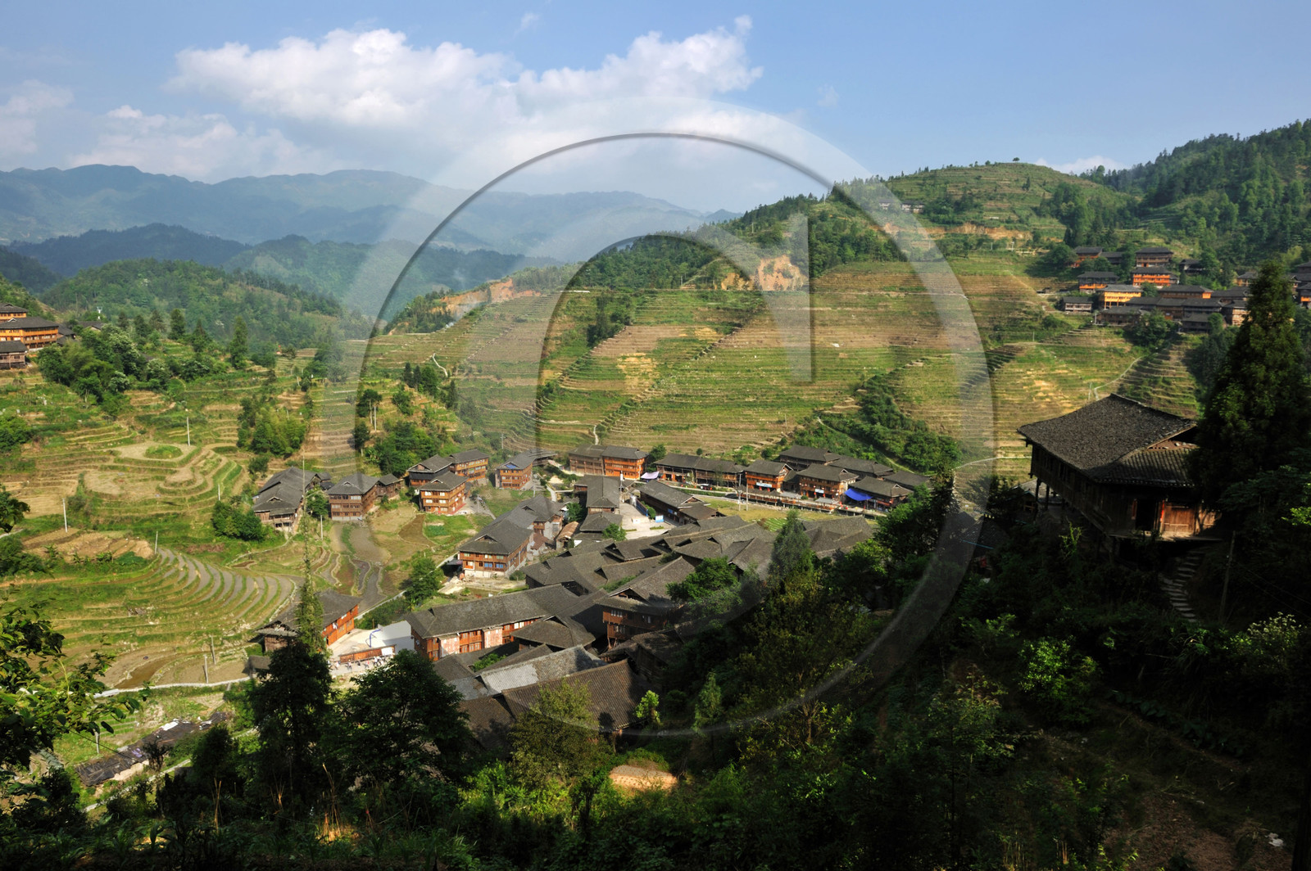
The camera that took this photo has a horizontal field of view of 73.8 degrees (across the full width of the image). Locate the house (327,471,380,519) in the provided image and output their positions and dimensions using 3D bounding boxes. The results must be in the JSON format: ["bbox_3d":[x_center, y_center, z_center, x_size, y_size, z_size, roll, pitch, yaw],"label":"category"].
[{"bbox_3d":[-85.889,17.154,249.113,9.800,10.500,17.000,0,10,-4],"label":"house"}]

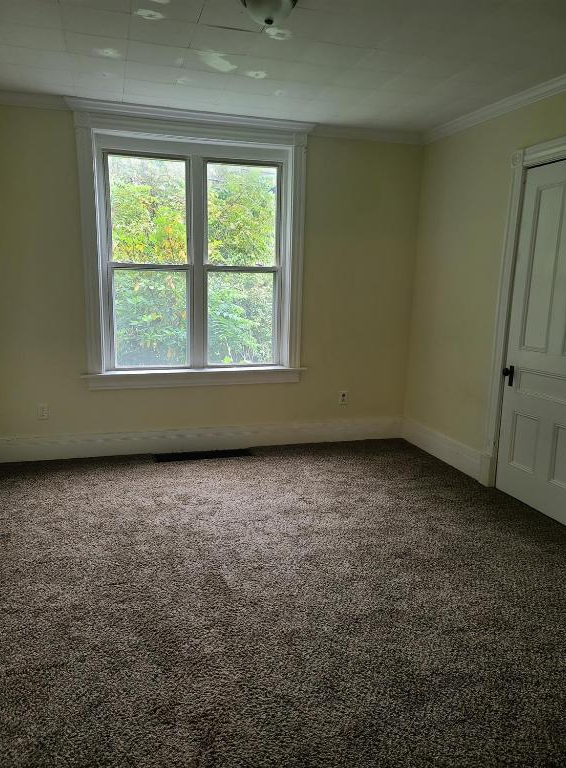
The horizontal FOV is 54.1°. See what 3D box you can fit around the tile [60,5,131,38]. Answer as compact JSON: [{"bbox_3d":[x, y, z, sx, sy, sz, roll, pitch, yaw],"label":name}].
[{"bbox_3d":[-0.876,-1.703,2.591,0.305,0.020,0.305,-2,12,-17],"label":"tile"}]

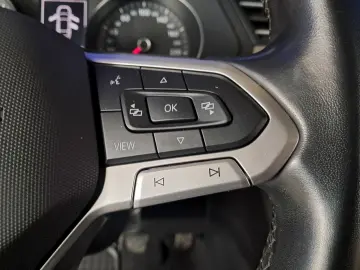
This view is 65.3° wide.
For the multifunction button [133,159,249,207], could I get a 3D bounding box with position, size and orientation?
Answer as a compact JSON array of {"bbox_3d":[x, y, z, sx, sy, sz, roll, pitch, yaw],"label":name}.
[{"bbox_3d":[0.005,0.021,0.122,0.050,0.015,0.010,-10,-10,0],"label":"multifunction button"}]

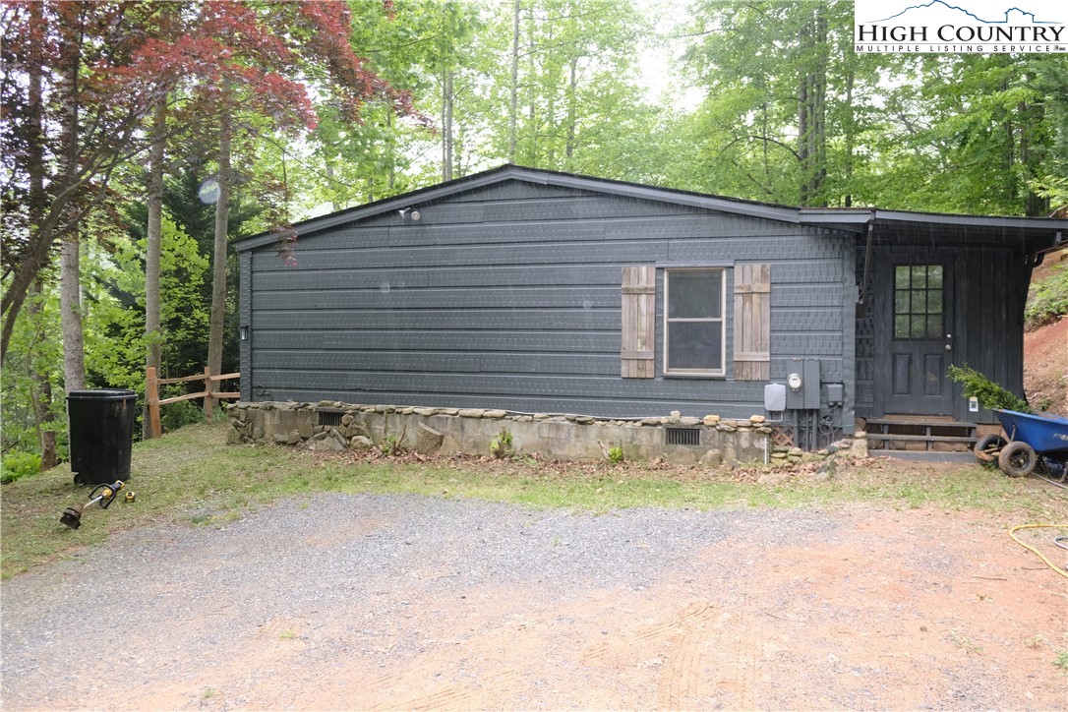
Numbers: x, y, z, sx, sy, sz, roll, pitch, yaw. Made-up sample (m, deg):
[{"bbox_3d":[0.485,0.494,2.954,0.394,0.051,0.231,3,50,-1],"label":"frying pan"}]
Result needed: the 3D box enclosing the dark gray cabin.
[{"bbox_3d":[2.140,-0.844,14.780,11.100,3.550,9.500,1,1,17],"label":"dark gray cabin"}]

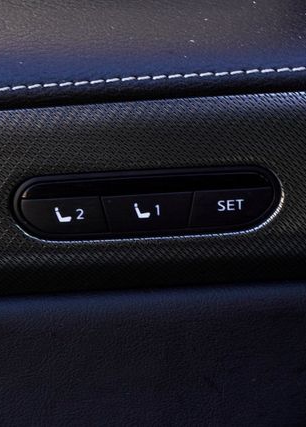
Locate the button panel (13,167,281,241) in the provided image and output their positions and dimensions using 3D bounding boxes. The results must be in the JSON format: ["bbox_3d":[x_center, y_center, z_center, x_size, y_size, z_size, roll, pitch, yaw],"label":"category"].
[{"bbox_3d":[-0.002,-0.004,0.432,0.086,0.021,0.009,-4,15,-1],"label":"button panel"}]

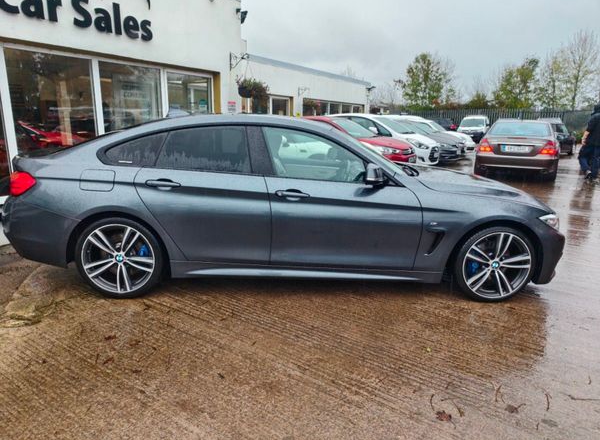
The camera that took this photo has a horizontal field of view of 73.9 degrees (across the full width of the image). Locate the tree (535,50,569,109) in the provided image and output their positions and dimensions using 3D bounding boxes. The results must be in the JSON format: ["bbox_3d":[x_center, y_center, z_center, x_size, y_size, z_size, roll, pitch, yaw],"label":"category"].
[{"bbox_3d":[18.879,-9.331,30.330,2.500,6.938,2.500,2,14,0],"label":"tree"}]

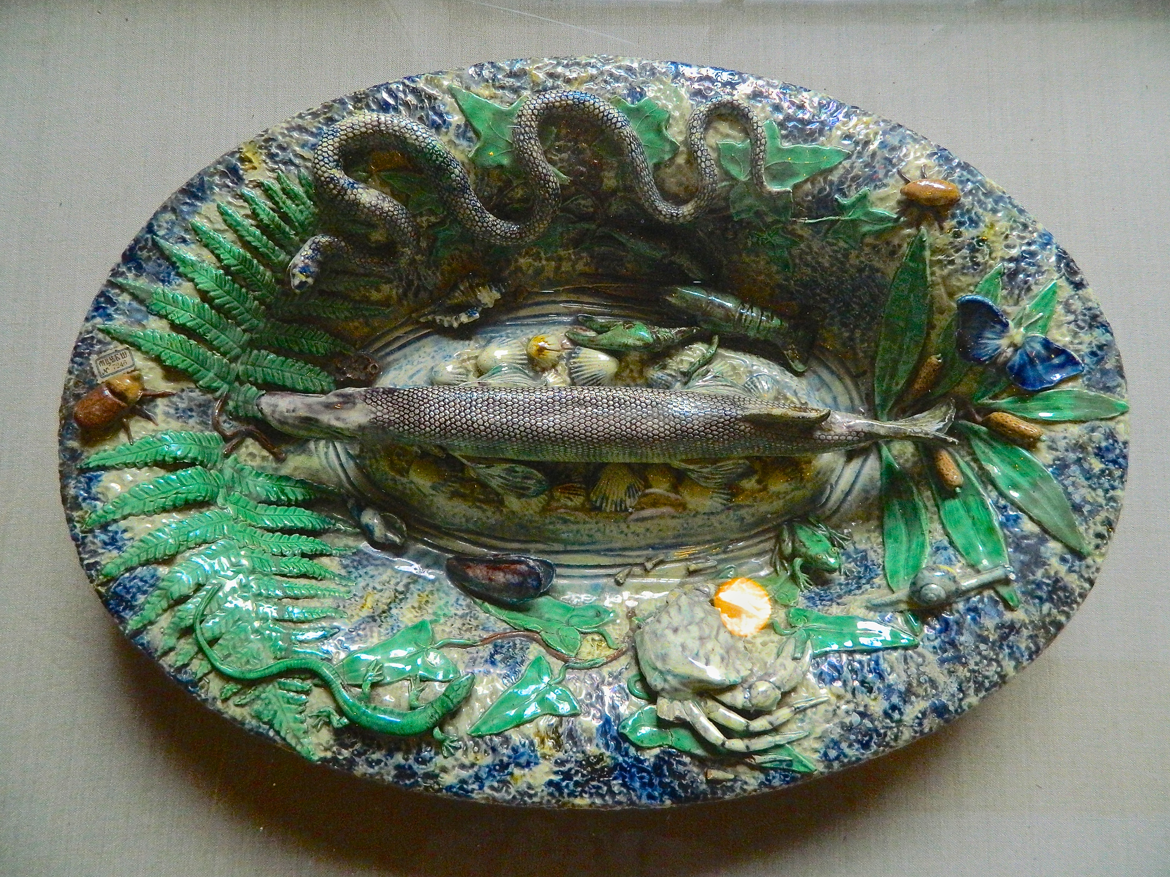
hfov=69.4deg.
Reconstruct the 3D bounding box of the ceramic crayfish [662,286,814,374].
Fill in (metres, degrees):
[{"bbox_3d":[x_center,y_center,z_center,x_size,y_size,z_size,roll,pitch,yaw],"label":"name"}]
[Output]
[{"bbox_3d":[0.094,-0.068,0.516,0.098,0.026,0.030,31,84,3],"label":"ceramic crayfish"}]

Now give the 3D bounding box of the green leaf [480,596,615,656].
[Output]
[{"bbox_3d":[-0.018,0.093,0.420,0.067,0.008,0.030,15,58,1],"label":"green leaf"}]

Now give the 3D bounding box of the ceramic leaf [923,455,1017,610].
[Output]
[{"bbox_3d":[0.208,0.048,0.457,0.021,0.010,0.093,-22,72,6],"label":"ceramic leaf"}]

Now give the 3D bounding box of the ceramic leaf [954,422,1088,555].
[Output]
[{"bbox_3d":[0.245,0.029,0.475,0.027,0.014,0.098,-40,74,6],"label":"ceramic leaf"}]

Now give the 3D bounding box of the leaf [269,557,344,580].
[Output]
[{"bbox_3d":[-0.146,0.068,0.440,0.041,0.006,0.011,14,66,-8],"label":"leaf"}]

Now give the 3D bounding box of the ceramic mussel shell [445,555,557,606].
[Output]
[{"bbox_3d":[-0.046,0.075,0.452,0.059,0.018,0.027,6,73,0],"label":"ceramic mussel shell"}]

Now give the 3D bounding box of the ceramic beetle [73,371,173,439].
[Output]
[{"bbox_3d":[-0.233,-0.015,0.429,0.044,0.014,0.033,-41,92,-11],"label":"ceramic beetle"}]

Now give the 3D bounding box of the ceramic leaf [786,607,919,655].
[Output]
[{"bbox_3d":[0.148,0.107,0.469,0.071,0.013,0.023,10,77,15],"label":"ceramic leaf"}]

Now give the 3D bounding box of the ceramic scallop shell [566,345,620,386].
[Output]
[{"bbox_3d":[0.003,-0.041,0.484,0.031,0.013,0.030,-11,83,-2],"label":"ceramic scallop shell"}]

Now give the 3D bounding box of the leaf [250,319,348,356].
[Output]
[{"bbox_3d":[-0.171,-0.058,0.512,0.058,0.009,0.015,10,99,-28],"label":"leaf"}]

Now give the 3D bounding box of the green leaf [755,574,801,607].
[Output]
[{"bbox_3d":[0.110,0.087,0.484,0.024,0.008,0.022,37,84,26],"label":"green leaf"}]

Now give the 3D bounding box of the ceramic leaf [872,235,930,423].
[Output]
[{"bbox_3d":[0.179,-0.064,0.480,0.027,0.014,0.105,11,96,10],"label":"ceramic leaf"}]

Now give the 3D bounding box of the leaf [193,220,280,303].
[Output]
[{"bbox_3d":[-0.204,-0.104,0.492,0.064,0.009,0.014,43,85,-11],"label":"leaf"}]

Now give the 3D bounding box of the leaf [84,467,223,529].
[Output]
[{"bbox_3d":[-0.241,0.033,0.472,0.074,0.012,0.022,-22,87,-17],"label":"leaf"}]

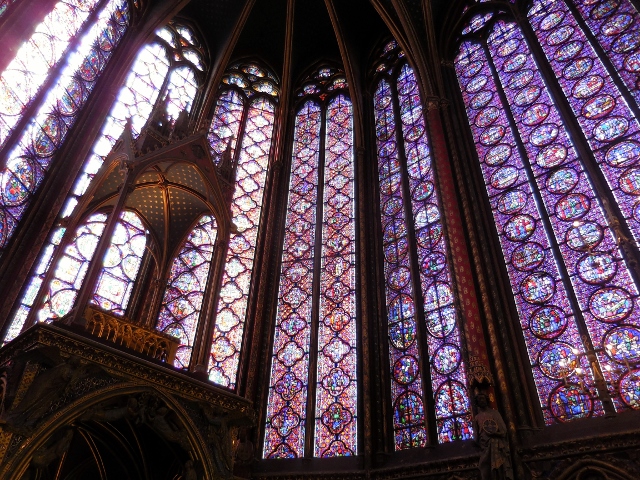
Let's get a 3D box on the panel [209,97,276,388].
[{"bbox_3d":[-2.228,-0.427,13.305,0.914,12.044,0.200,12,-38,-12],"label":"panel"}]

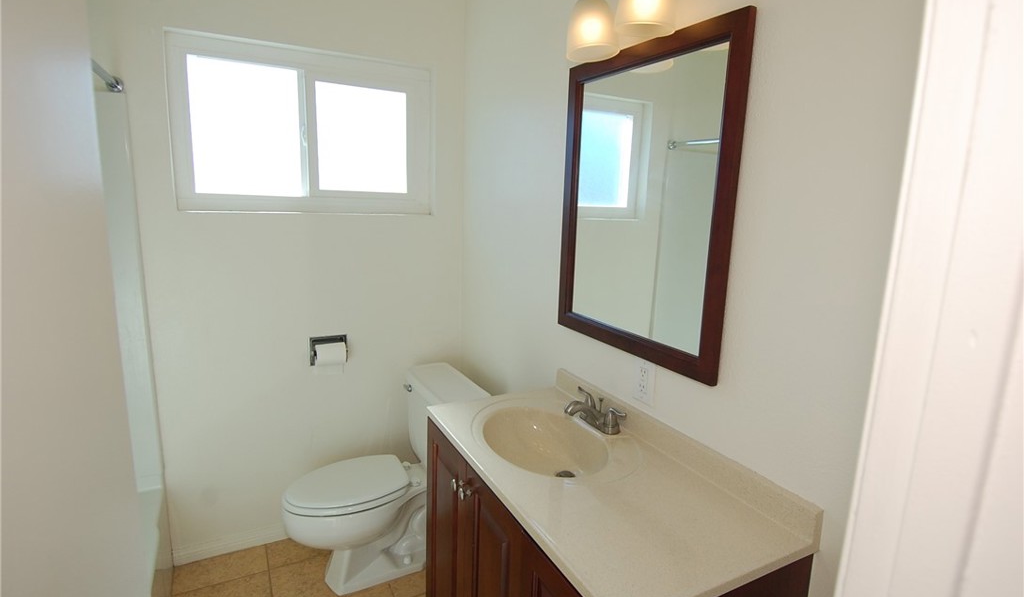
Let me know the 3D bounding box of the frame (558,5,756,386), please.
[{"bbox_3d":[0.308,-0.245,1.300,0.025,0.763,0.608,-3,11,-27],"label":"frame"}]

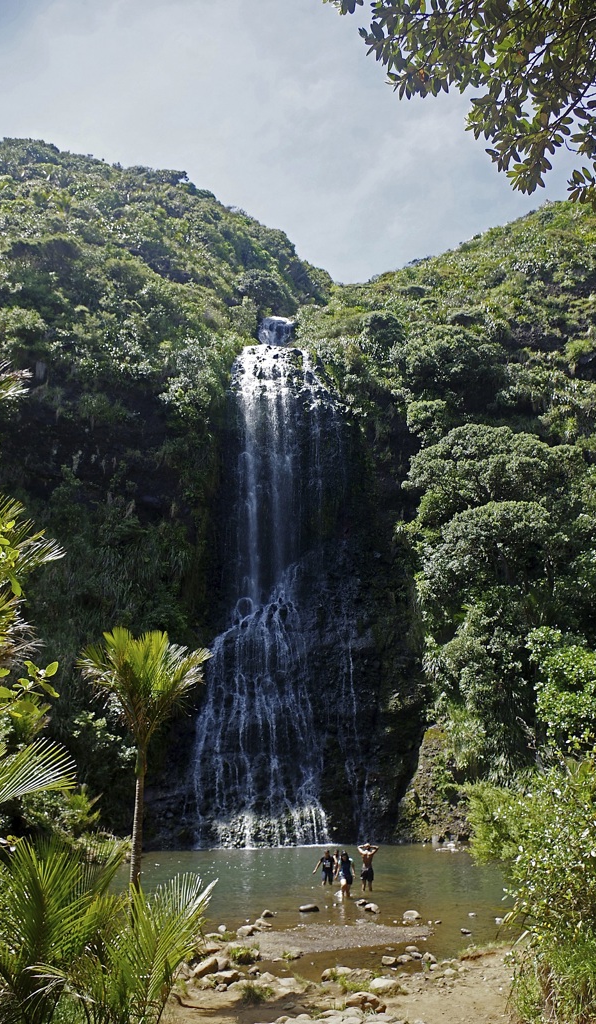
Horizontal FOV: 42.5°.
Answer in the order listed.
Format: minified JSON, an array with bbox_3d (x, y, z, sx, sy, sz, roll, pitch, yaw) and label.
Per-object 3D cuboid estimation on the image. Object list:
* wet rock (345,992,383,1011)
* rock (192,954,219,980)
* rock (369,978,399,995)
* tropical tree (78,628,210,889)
[{"bbox_3d":[1.194,8.789,13.771,0.720,0.280,0.500,0,-16,0],"label":"wet rock"},{"bbox_3d":[-1.923,9.551,16.118,0.500,0.330,0.420,0,-16,0],"label":"rock"},{"bbox_3d":[1.637,9.022,14.599,0.580,0.240,0.420,0,-16,0],"label":"rock"},{"bbox_3d":[-3.617,5.954,17.744,3.150,6.306,3.100,0,-16,0],"label":"tropical tree"}]

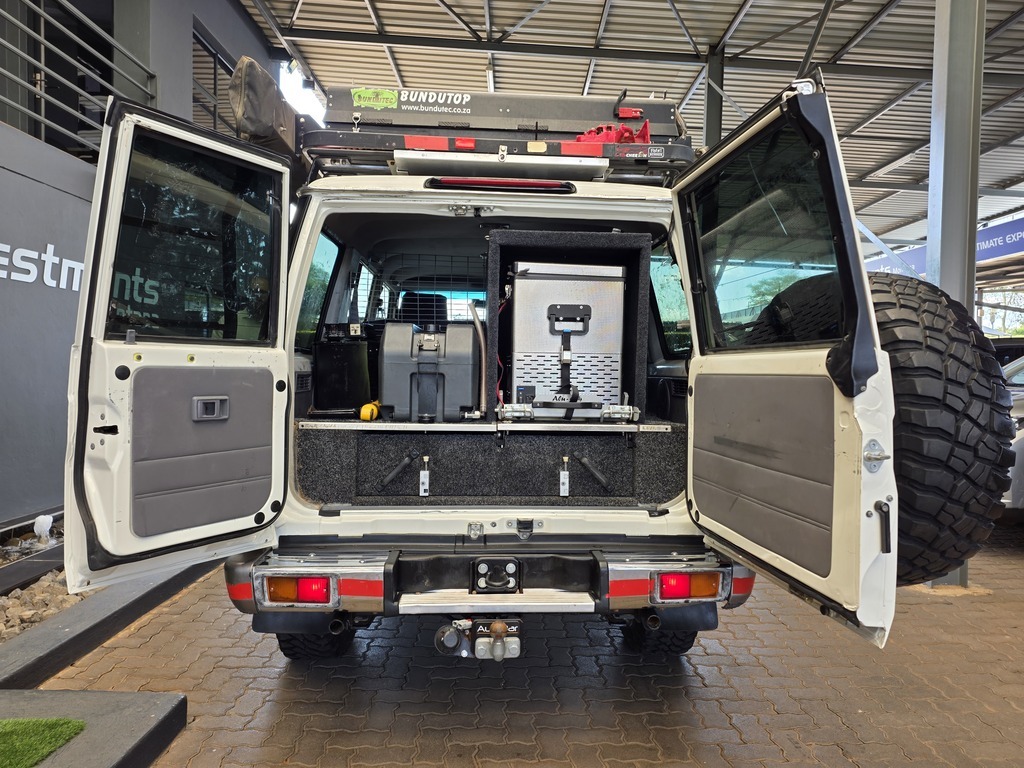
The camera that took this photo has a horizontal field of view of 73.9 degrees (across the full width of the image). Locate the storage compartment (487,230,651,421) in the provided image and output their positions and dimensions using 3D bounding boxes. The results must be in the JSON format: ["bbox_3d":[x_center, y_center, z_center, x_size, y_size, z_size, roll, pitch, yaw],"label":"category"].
[{"bbox_3d":[0.181,-0.219,2.894,0.592,0.690,0.850,1,1,-4],"label":"storage compartment"}]

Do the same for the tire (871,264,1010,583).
[{"bbox_3d":[0.940,0.129,1.885,0.280,0.840,0.840,1,1,-7],"label":"tire"}]

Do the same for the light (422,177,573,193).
[{"bbox_3d":[-0.042,-0.696,2.395,0.529,0.052,0.050,1,1,-4],"label":"light"}]

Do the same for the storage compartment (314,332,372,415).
[{"bbox_3d":[-0.660,-0.042,2.750,0.224,0.294,0.300,1,1,-4],"label":"storage compartment"}]

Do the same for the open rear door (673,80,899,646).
[{"bbox_3d":[0.689,-0.060,1.920,0.200,1.250,0.870,1,1,-7],"label":"open rear door"}]

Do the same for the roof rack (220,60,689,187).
[{"bbox_3d":[-0.218,-0.861,3.198,1.500,0.380,2.000,1,1,-4],"label":"roof rack"}]

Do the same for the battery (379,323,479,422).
[{"bbox_3d":[-0.311,-0.047,2.630,0.360,0.360,0.340,1,1,-4],"label":"battery"}]

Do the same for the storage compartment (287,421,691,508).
[{"bbox_3d":[-0.103,0.279,2.889,1.396,0.302,0.920,1,1,-4],"label":"storage compartment"}]

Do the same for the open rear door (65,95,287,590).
[{"bbox_3d":[-0.916,-0.079,1.988,0.190,1.290,0.620,2,2,39],"label":"open rear door"}]

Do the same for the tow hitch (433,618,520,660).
[{"bbox_3d":[-0.097,0.705,1.945,0.242,0.113,0.150,1,1,-4],"label":"tow hitch"}]

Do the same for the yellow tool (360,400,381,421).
[{"bbox_3d":[-0.520,0.099,2.520,0.073,0.071,0.060,1,1,-4],"label":"yellow tool"}]

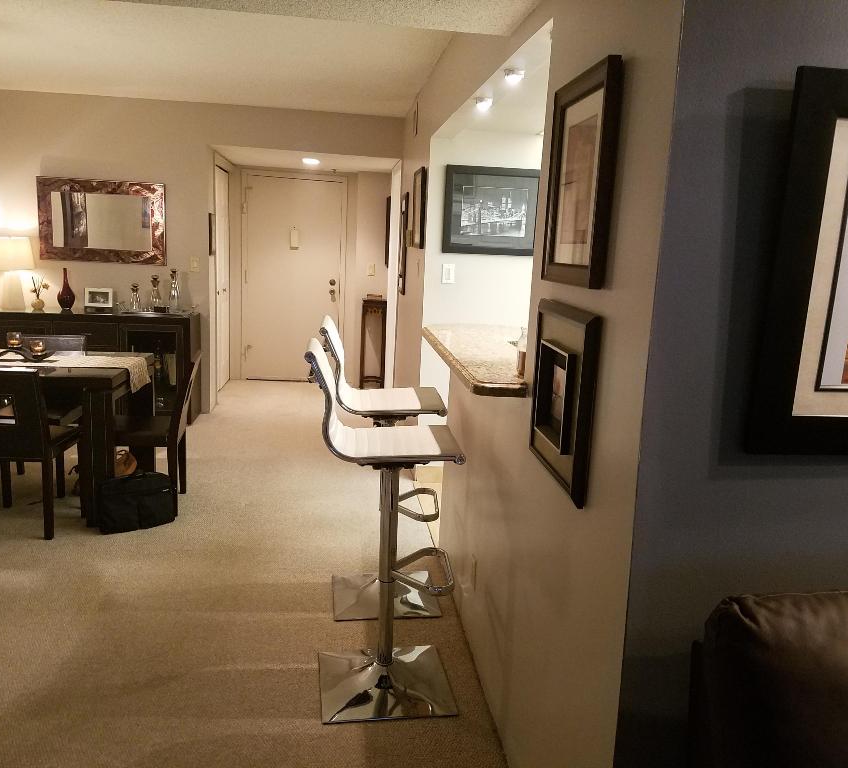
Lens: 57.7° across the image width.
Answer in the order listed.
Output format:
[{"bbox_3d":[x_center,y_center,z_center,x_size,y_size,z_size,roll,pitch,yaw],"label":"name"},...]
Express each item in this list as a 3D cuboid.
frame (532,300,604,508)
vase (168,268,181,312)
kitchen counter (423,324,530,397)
[{"bbox_3d":[0.310,0.026,1.790,0.030,0.410,0.410,2,11,-7],"label":"frame"},{"bbox_3d":[-1.914,-0.717,5.922,0.087,0.332,0.087,2,10,-7],"label":"vase"},{"bbox_3d":[0.342,-0.104,2.828,0.578,0.048,1.474,2,10,-7],"label":"kitchen counter"}]

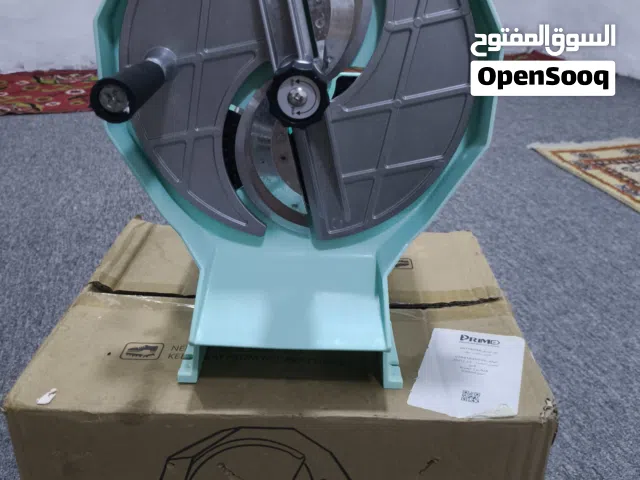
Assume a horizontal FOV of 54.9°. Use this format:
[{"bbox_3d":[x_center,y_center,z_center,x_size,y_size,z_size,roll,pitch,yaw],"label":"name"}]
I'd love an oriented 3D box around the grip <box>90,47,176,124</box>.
[{"bbox_3d":[-0.119,-0.106,0.408,0.025,0.025,0.128,1,25,-2],"label":"grip"}]

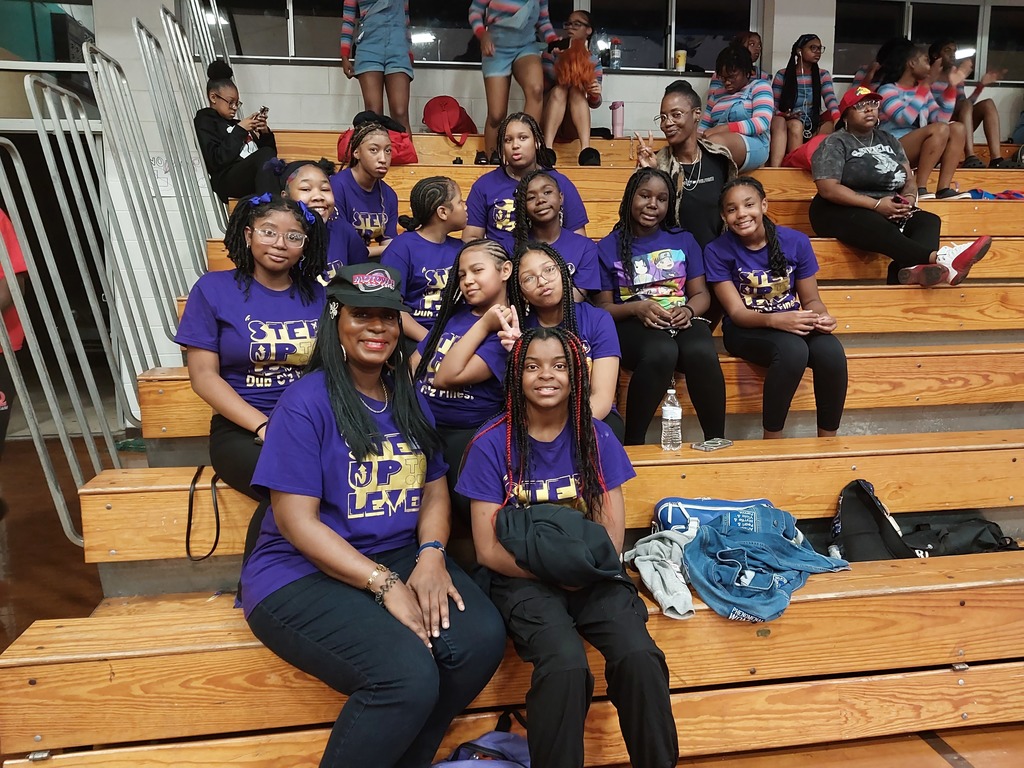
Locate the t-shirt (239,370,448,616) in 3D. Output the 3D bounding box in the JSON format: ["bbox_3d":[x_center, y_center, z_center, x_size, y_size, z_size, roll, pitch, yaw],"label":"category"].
[{"bbox_3d":[-0.388,0.255,1.860,0.450,0.530,0.310,1,16,-27],"label":"t-shirt"}]

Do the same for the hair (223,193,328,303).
[{"bbox_3d":[-0.637,-0.367,2.150,0.280,0.290,0.240,-3,7,-21],"label":"hair"}]

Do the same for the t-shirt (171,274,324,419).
[{"bbox_3d":[-0.698,-0.115,2.270,0.470,0.450,0.280,-2,8,-26],"label":"t-shirt"}]

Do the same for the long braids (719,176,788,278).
[{"bbox_3d":[0.885,-0.576,2.940,0.240,0.360,0.230,-6,9,13],"label":"long braids"}]

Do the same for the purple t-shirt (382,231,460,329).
[{"bbox_3d":[-0.290,-0.369,2.990,0.400,0.420,0.250,-5,10,-24],"label":"purple t-shirt"}]

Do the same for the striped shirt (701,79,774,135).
[{"bbox_3d":[1.505,-1.839,5.330,0.420,0.420,0.320,8,12,43],"label":"striped shirt"}]

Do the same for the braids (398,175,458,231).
[{"bbox_3d":[-0.299,-0.632,2.830,0.220,0.210,0.180,-1,8,-4],"label":"braids"}]

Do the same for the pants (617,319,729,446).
[{"bbox_3d":[0.589,-0.017,2.950,0.370,0.480,0.450,-2,8,-6],"label":"pants"}]

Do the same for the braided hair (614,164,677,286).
[{"bbox_3d":[0.490,-0.578,2.930,0.240,0.420,0.230,0,8,2],"label":"braided hair"}]

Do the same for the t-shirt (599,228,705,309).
[{"bbox_3d":[0.515,-0.422,2.970,0.400,0.350,0.250,-1,8,-4],"label":"t-shirt"}]

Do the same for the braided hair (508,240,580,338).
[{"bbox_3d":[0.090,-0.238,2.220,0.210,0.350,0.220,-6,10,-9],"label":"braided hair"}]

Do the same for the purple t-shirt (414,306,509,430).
[{"bbox_3d":[-0.154,-0.054,2.480,0.320,0.400,0.240,9,9,13],"label":"purple t-shirt"}]

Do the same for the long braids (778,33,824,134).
[{"bbox_3d":[2.131,-2.212,5.900,0.290,0.710,0.240,-2,8,-10],"label":"long braids"}]

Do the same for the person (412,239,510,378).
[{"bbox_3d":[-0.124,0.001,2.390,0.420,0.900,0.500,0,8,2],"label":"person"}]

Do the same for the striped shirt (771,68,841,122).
[{"bbox_3d":[2.050,-2.009,5.580,0.470,0.420,0.280,0,7,10],"label":"striped shirt"}]

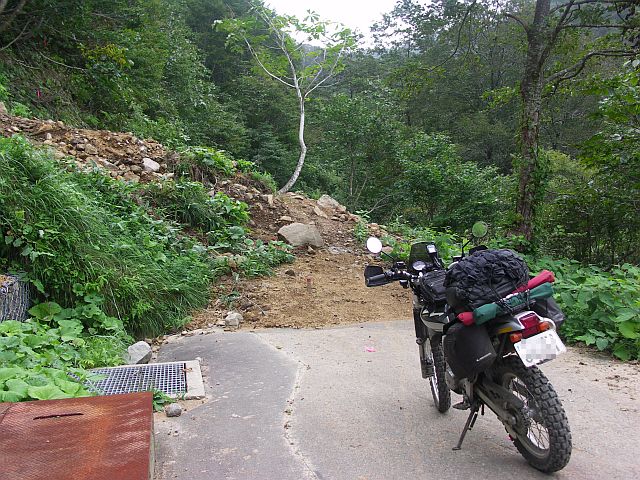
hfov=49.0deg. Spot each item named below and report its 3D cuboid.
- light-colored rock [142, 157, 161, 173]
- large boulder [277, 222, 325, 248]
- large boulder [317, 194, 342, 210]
[{"bbox_3d":[-3.957,-1.773,16.500,0.420,0.350,0.360,0,2,0],"label":"light-colored rock"},{"bbox_3d":[-0.421,-0.102,16.000,1.030,0.560,0.800,0,2,0],"label":"large boulder"},{"bbox_3d":[0.264,-1.041,19.500,0.720,0.420,0.580,0,2,0],"label":"large boulder"}]

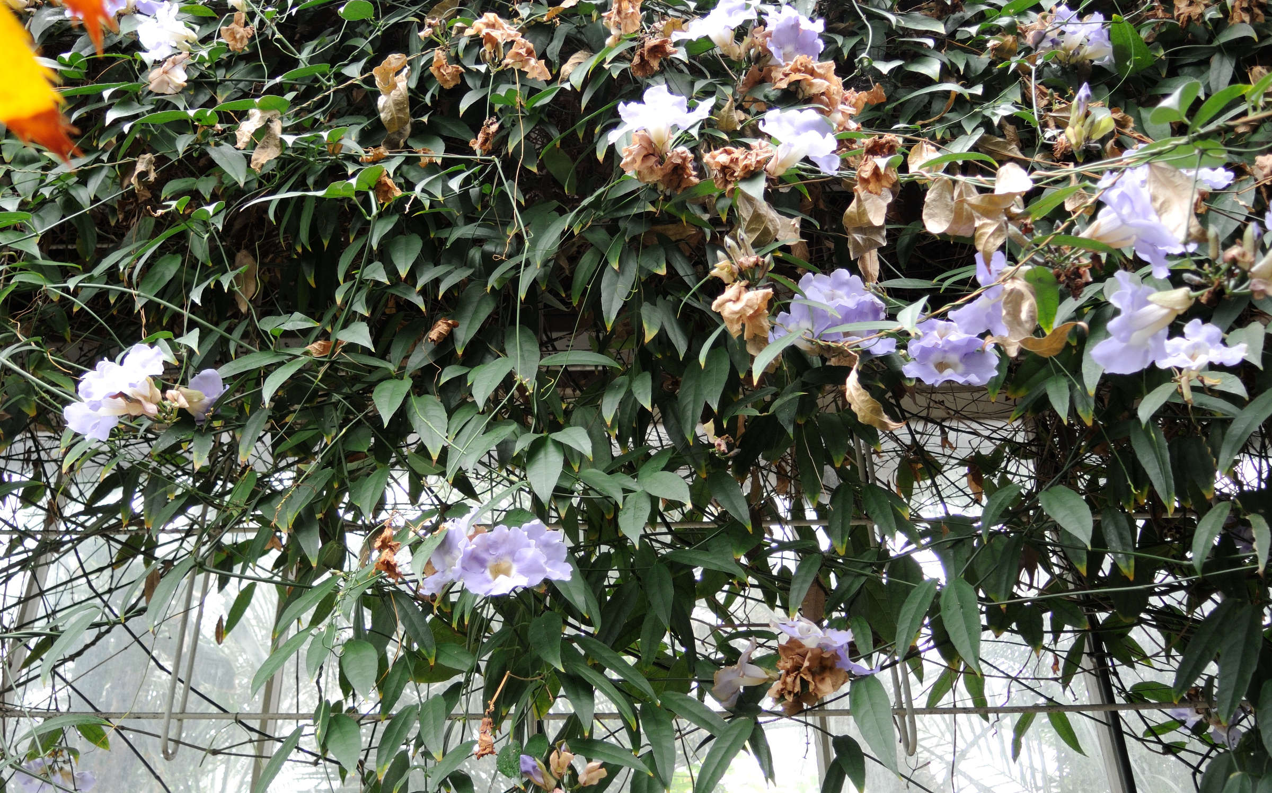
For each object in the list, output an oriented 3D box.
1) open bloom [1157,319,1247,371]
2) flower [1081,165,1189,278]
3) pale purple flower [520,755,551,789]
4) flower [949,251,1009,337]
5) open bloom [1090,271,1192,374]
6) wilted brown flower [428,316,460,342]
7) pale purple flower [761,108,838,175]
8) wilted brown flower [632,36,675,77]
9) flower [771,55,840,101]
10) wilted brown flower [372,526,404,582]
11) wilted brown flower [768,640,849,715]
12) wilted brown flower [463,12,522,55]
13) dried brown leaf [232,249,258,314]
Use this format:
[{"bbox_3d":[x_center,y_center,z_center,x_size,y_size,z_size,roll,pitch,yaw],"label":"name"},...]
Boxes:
[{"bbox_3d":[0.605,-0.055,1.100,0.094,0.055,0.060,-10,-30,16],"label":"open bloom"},{"bbox_3d":[0.484,-0.170,0.998,0.091,0.081,0.071,-3,-32,2],"label":"flower"},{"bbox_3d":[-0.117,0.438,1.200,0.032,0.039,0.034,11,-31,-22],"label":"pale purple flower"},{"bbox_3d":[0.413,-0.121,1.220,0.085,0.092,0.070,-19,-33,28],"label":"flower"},{"bbox_3d":[0.488,-0.071,0.998,0.071,0.079,0.075,-27,-39,34],"label":"open bloom"},{"bbox_3d":[-0.271,-0.093,1.450,0.043,0.033,0.035,-2,-29,0],"label":"wilted brown flower"},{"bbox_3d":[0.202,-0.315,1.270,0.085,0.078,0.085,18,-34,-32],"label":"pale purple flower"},{"bbox_3d":[0.021,-0.413,1.248,0.050,0.041,0.038,-2,-32,-1],"label":"wilted brown flower"},{"bbox_3d":[0.203,-0.380,1.227,0.079,0.044,0.046,1,-32,-6],"label":"flower"},{"bbox_3d":[-0.258,0.162,1.071,0.032,0.054,0.031,-2,-32,-1],"label":"wilted brown flower"},{"bbox_3d":[0.161,0.263,0.960,0.074,0.068,0.062,-6,-32,8],"label":"wilted brown flower"},{"bbox_3d":[-0.211,-0.537,1.520,0.080,0.060,0.060,-2,-29,0],"label":"wilted brown flower"},{"bbox_3d":[-0.513,-0.151,1.350,0.036,0.090,0.025,-1,-29,0],"label":"dried brown leaf"}]

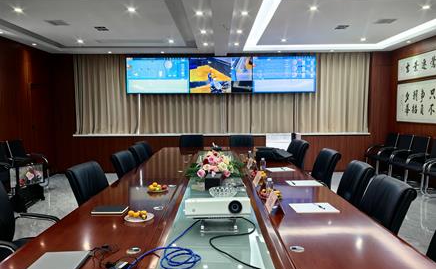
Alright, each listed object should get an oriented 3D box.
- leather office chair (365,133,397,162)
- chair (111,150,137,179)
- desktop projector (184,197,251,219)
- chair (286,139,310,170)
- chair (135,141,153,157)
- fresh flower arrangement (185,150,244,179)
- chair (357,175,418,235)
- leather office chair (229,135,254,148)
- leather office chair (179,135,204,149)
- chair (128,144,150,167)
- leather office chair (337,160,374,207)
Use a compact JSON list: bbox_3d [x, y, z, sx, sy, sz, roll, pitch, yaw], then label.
[{"bbox_3d":[3.642,0.440,7.503,0.600,0.920,0.560,0,4,0],"label":"leather office chair"},{"bbox_3d":[-0.937,0.689,4.241,0.620,0.940,0.570,0,4,0],"label":"chair"},{"bbox_3d":[0.002,0.448,2.158,0.380,0.105,0.280,0,-7,0],"label":"desktop projector"},{"bbox_3d":[1.093,0.592,5.438,0.620,0.940,0.570,0,4,0],"label":"chair"},{"bbox_3d":[-0.957,0.587,5.657,0.620,0.940,0.570,0,4,0],"label":"chair"},{"bbox_3d":[-0.029,0.293,3.150,0.530,0.320,0.460,0,4,0],"label":"fresh flower arrangement"},{"bbox_3d":[1.074,0.803,2.535,0.620,0.940,0.570,0,4,0],"label":"chair"},{"bbox_3d":[0.492,0.495,6.824,0.570,0.940,0.620,0,4,0],"label":"leather office chair"},{"bbox_3d":[-0.537,0.498,6.844,0.570,0.940,0.620,0,4,0],"label":"leather office chair"},{"bbox_3d":[-0.927,0.634,4.999,0.620,0.940,0.570,0,4,0],"label":"chair"},{"bbox_3d":[1.094,0.751,3.253,0.620,0.940,0.570,0,4,0],"label":"leather office chair"}]

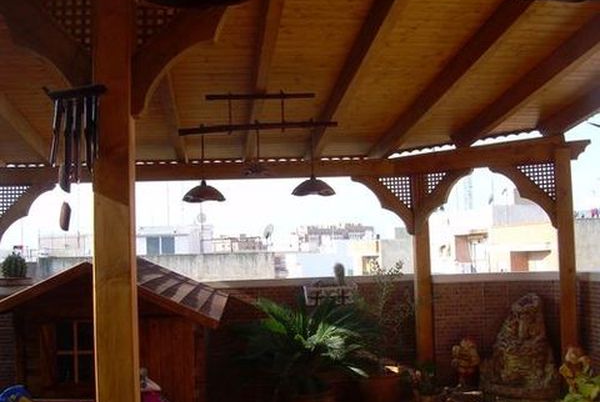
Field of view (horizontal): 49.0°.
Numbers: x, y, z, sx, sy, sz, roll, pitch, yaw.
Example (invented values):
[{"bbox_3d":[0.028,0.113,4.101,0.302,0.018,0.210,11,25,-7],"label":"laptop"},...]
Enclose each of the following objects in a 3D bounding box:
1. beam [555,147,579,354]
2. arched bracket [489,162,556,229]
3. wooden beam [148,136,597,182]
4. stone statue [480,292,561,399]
[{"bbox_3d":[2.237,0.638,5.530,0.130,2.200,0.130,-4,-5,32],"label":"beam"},{"bbox_3d":[1.944,-0.048,5.730,0.560,0.560,0.065,-4,-5,32],"label":"arched bracket"},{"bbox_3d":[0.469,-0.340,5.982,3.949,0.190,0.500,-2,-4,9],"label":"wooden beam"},{"bbox_3d":[2.025,1.327,6.050,0.680,0.930,0.480,-3,-4,20],"label":"stone statue"}]

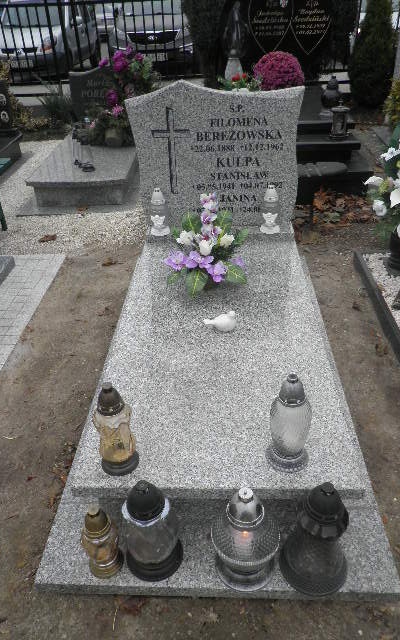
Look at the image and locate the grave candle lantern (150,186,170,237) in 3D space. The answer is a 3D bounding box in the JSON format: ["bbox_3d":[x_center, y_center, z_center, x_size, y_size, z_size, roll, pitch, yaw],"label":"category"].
[{"bbox_3d":[-0.229,-0.619,2.837,0.117,0.261,0.117,0,34,3],"label":"grave candle lantern"}]

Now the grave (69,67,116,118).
[{"bbox_3d":[-0.840,-2.097,4.613,0.720,0.520,0.090,0,34,3],"label":"grave"}]

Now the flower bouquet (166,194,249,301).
[{"bbox_3d":[0.025,-0.359,2.244,0.370,0.385,0.320,0,34,3],"label":"flower bouquet"}]

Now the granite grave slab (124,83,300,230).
[{"bbox_3d":[0.084,-0.899,2.772,0.908,0.780,0.088,0,34,3],"label":"granite grave slab"}]

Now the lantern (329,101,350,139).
[{"bbox_3d":[1.084,-1.559,3.895,0.165,0.255,0.165,0,34,3],"label":"lantern"}]

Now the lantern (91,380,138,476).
[{"bbox_3d":[-0.244,0.306,1.478,0.129,0.318,0.129,0,34,3],"label":"lantern"}]

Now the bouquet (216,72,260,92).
[{"bbox_3d":[0.350,-2.096,4.545,0.390,0.290,0.330,0,34,3],"label":"bouquet"}]

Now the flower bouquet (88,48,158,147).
[{"bbox_3d":[-0.602,-1.862,4.144,0.560,0.690,0.450,0,34,3],"label":"flower bouquet"}]

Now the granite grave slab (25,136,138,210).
[{"bbox_3d":[-0.924,-1.356,4.384,0.757,0.214,1.474,-2,34,1],"label":"granite grave slab"}]

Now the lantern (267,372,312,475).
[{"bbox_3d":[0.260,0.286,1.466,0.134,0.327,0.134,0,34,3],"label":"lantern"}]

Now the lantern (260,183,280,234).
[{"bbox_3d":[0.394,-0.625,2.803,0.115,0.261,0.115,0,34,3],"label":"lantern"}]

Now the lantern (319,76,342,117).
[{"bbox_3d":[1.109,-1.887,4.179,0.175,0.280,0.175,0,34,3],"label":"lantern"}]

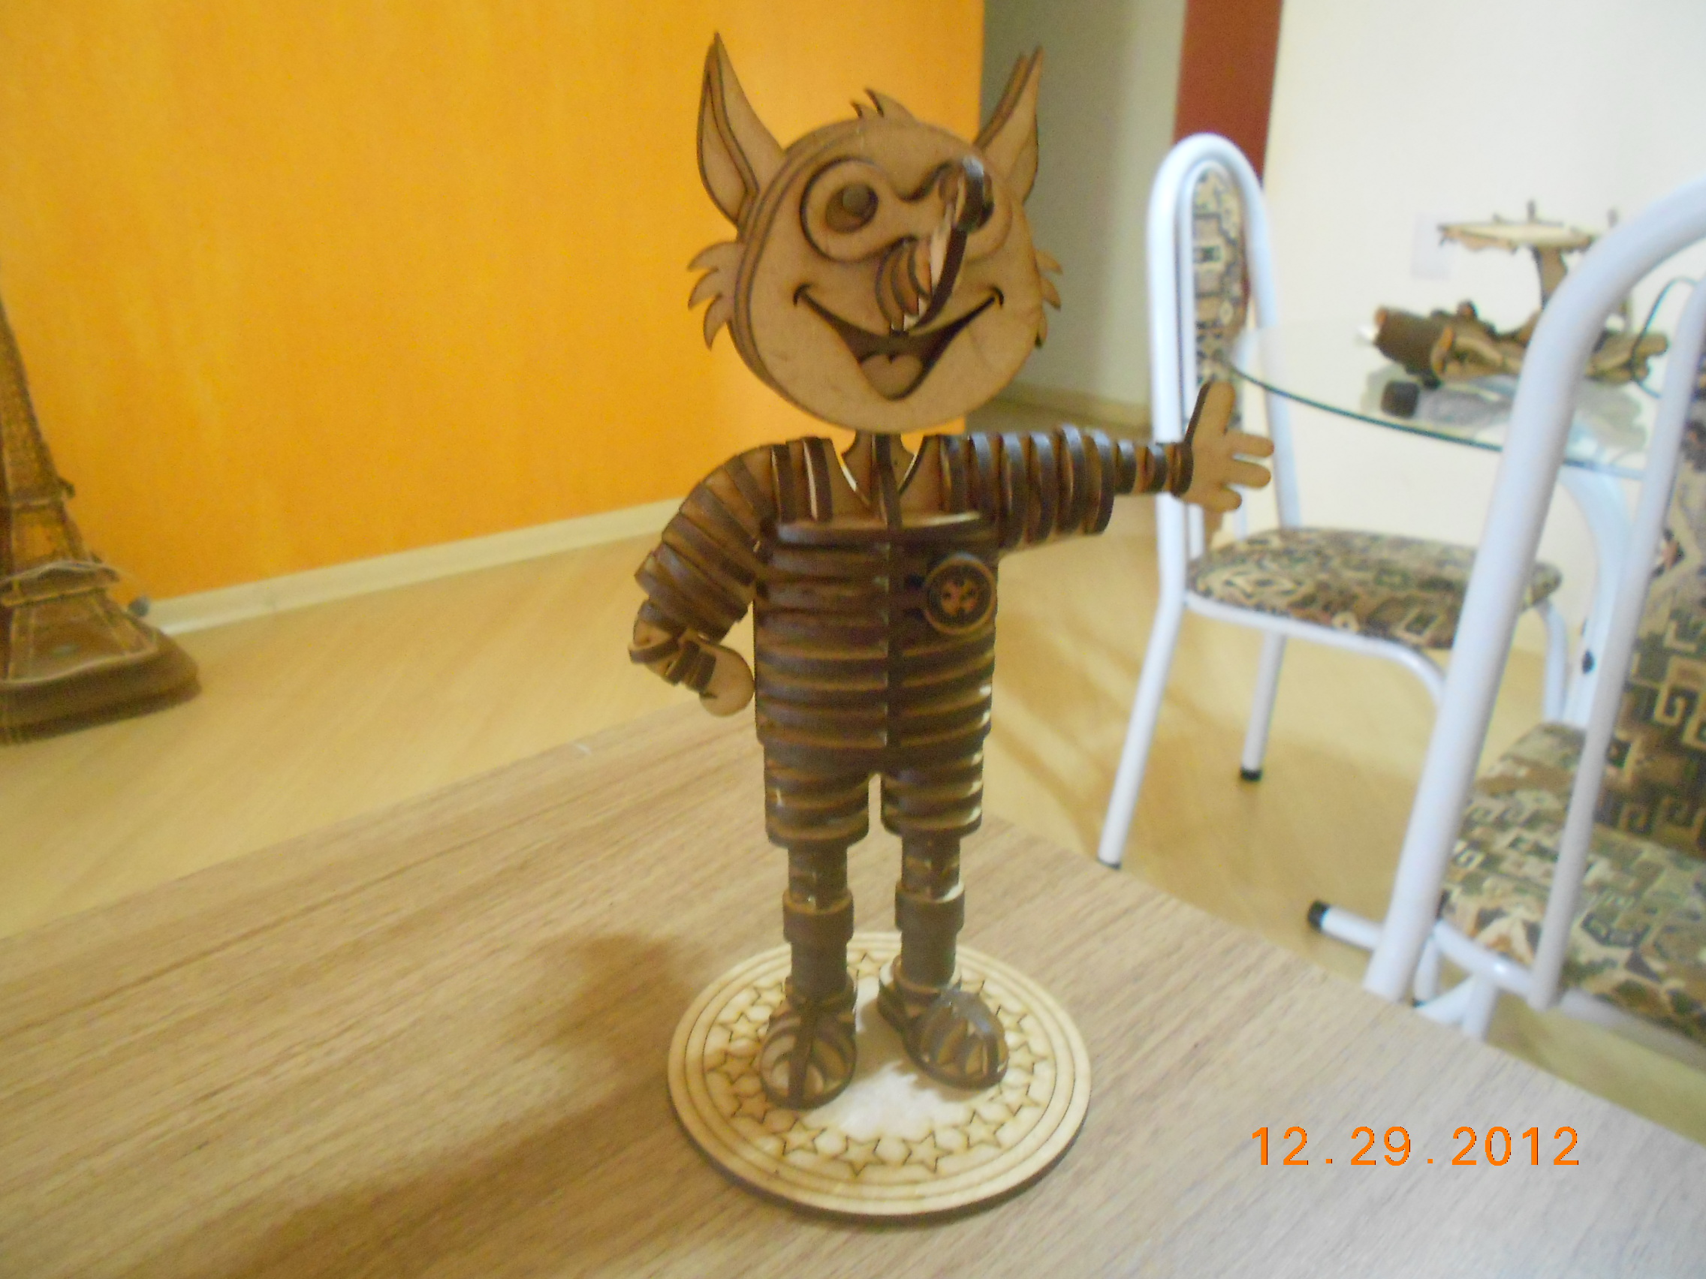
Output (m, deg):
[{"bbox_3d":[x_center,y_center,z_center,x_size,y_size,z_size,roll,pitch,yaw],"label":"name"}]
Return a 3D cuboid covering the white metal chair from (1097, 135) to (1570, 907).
[{"bbox_3d":[0.635,-0.135,1.664,0.553,0.970,0.434,19,27,41],"label":"white metal chair"}]

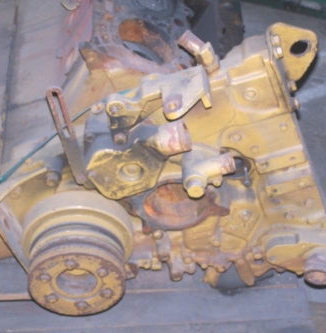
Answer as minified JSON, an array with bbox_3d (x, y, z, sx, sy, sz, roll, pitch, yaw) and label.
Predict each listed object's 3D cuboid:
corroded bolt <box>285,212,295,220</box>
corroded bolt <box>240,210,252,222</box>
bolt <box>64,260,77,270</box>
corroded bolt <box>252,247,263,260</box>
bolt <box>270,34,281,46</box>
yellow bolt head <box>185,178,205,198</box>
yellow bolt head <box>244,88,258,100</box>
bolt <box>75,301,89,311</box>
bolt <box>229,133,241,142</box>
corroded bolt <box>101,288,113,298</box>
[{"bbox_3d":[0.241,0.095,1.993,0.017,0.017,0.010,-13,43,10],"label":"corroded bolt"},{"bbox_3d":[0.155,0.093,1.977,0.021,0.021,0.012,-13,43,10],"label":"corroded bolt"},{"bbox_3d":[-0.160,0.171,1.816,0.019,0.019,0.010,-13,43,10],"label":"bolt"},{"bbox_3d":[0.183,0.169,2.037,0.018,0.018,0.020,-13,43,10],"label":"corroded bolt"},{"bbox_3d":[0.186,-0.207,1.733,0.014,0.020,0.020,-13,43,10],"label":"bolt"},{"bbox_3d":[0.057,0.039,1.837,0.031,0.031,0.022,-13,43,10],"label":"yellow bolt head"},{"bbox_3d":[0.147,-0.121,1.765,0.021,0.021,0.010,-13,43,10],"label":"yellow bolt head"},{"bbox_3d":[-0.145,0.250,1.892,0.019,0.019,0.010,-13,43,10],"label":"bolt"},{"bbox_3d":[0.129,-0.051,1.847,0.020,0.020,0.010,-13,43,10],"label":"bolt"},{"bbox_3d":[-0.099,0.226,1.871,0.019,0.019,0.010,-13,43,10],"label":"corroded bolt"}]

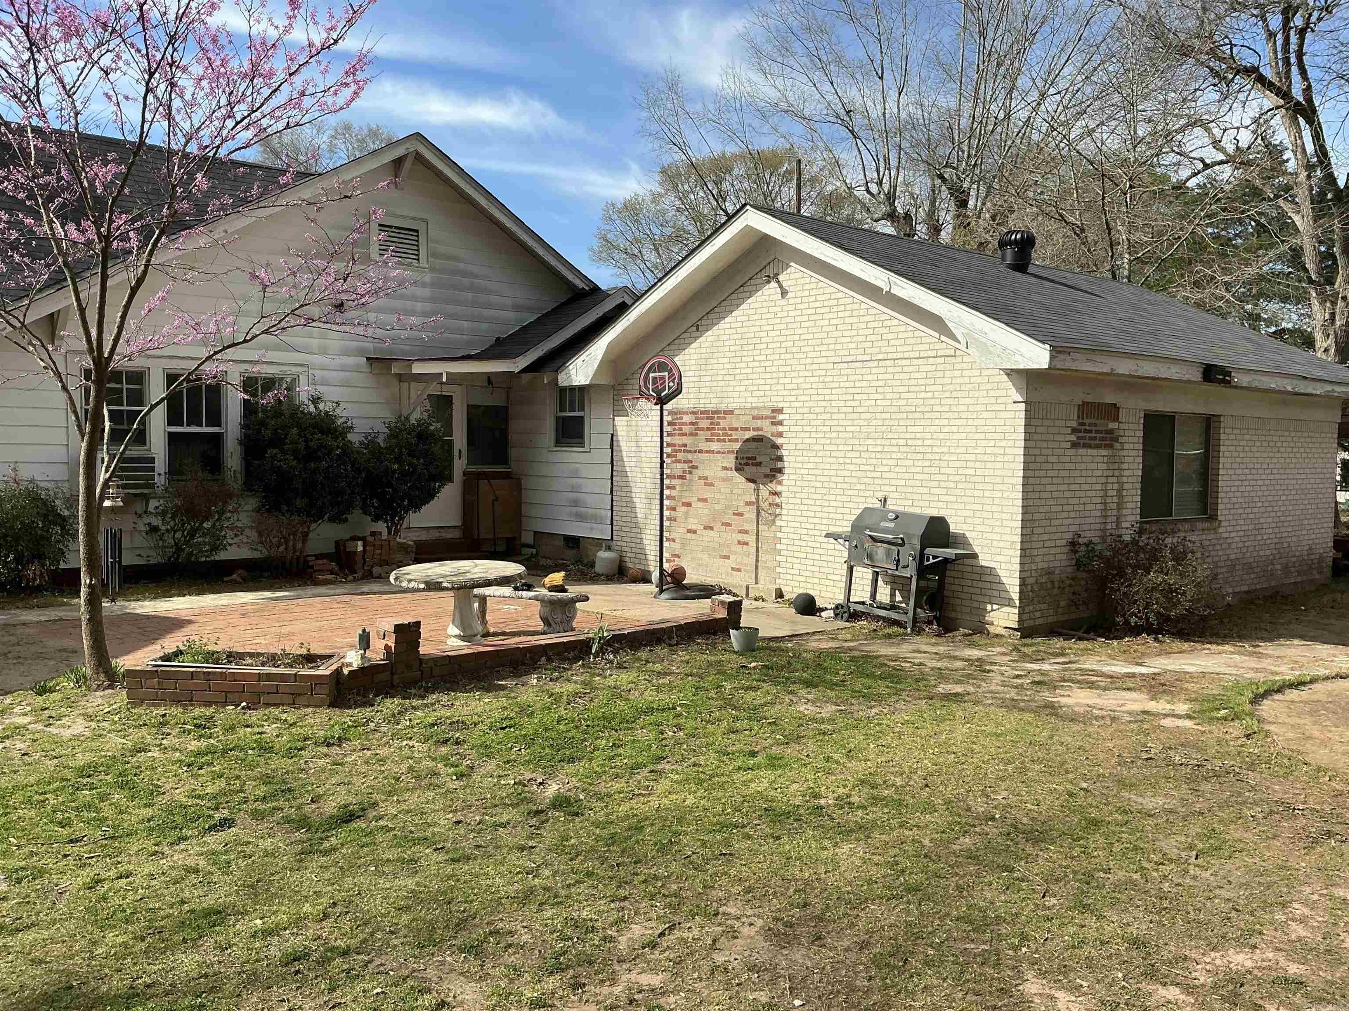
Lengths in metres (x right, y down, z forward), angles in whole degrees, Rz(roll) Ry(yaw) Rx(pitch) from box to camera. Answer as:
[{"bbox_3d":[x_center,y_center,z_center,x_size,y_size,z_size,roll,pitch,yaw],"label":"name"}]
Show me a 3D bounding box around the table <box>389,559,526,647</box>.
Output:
[{"bbox_3d":[-1.885,0.890,9.650,1.200,0.650,1.200,0,3,-11],"label":"table"}]

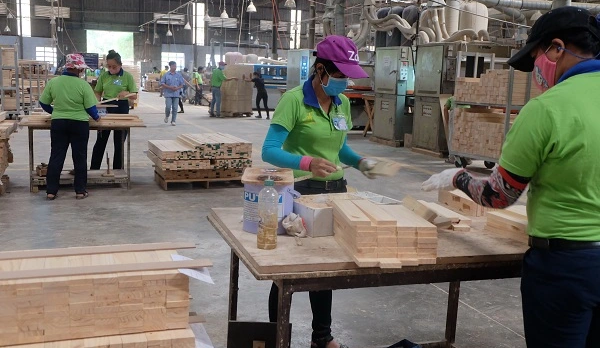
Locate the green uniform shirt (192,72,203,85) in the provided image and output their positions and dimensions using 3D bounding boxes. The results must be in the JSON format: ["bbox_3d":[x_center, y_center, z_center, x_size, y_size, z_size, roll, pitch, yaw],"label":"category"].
[{"bbox_3d":[-4.224,-3.947,24.800,0.300,0.500,0.420,-6,12,-40],"label":"green uniform shirt"}]

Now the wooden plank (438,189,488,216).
[{"bbox_3d":[0.779,0.134,2.867,0.075,0.055,0.380,0,10,-14],"label":"wooden plank"}]

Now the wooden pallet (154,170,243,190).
[{"bbox_3d":[-1.268,0.057,7.620,1.040,0.120,0.740,-2,10,-26],"label":"wooden pallet"}]

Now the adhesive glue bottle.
[{"bbox_3d":[-0.107,0.136,2.047,0.067,0.243,0.067,2,9,0],"label":"adhesive glue bottle"}]

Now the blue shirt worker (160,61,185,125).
[{"bbox_3d":[-3.395,-2.172,15.941,0.580,1.650,0.400,0,9,-12],"label":"blue shirt worker"}]

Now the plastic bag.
[{"bbox_3d":[-0.017,0.188,2.229,0.083,0.088,0.080,0,9,-12],"label":"plastic bag"}]

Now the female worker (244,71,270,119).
[{"bbox_3d":[-1.296,-2.416,18.300,0.800,1.460,0.460,1,9,-6],"label":"female worker"}]

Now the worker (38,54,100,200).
[{"bbox_3d":[-2.493,-0.522,6.479,0.580,1.530,0.450,0,10,-14],"label":"worker"}]

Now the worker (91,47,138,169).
[{"bbox_3d":[-2.428,-0.797,7.893,0.550,1.620,0.450,1,9,-9],"label":"worker"}]

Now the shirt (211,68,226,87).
[{"bbox_3d":[-2.486,-2.943,18.300,0.380,0.560,0.450,-1,10,-22],"label":"shirt"}]

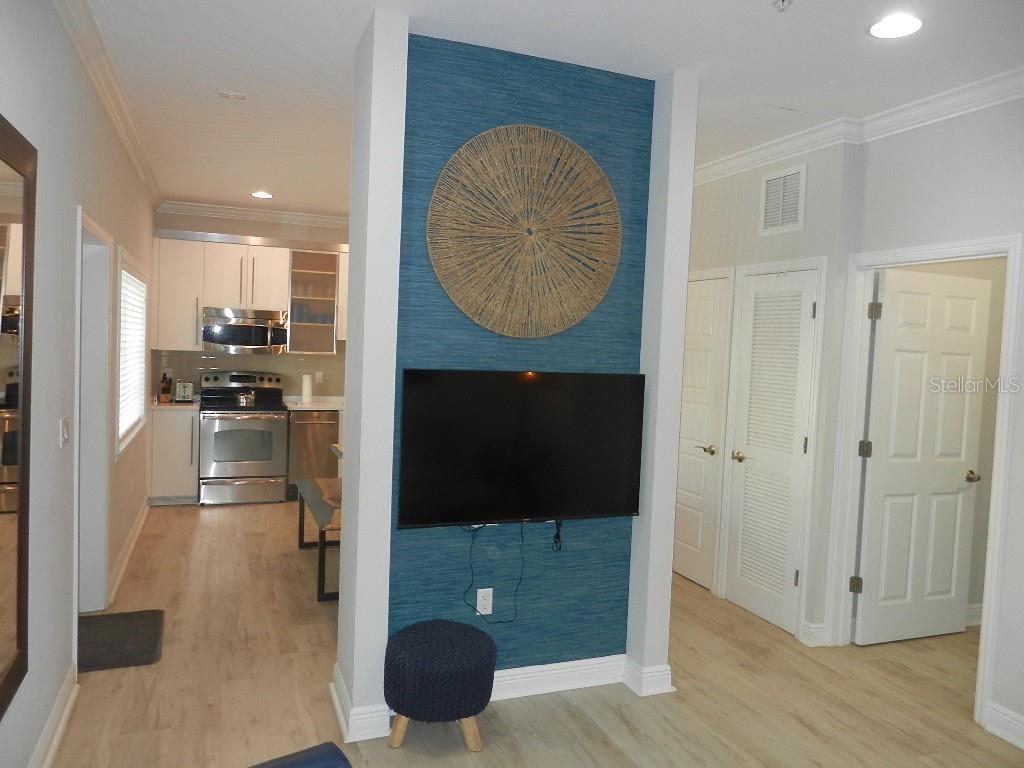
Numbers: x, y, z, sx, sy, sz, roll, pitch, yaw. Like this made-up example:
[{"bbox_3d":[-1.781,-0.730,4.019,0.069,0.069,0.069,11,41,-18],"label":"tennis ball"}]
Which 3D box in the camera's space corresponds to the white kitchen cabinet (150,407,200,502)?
[{"bbox_3d":[-3.087,0.629,6.823,0.395,0.890,0.600,1,3,-21],"label":"white kitchen cabinet"}]

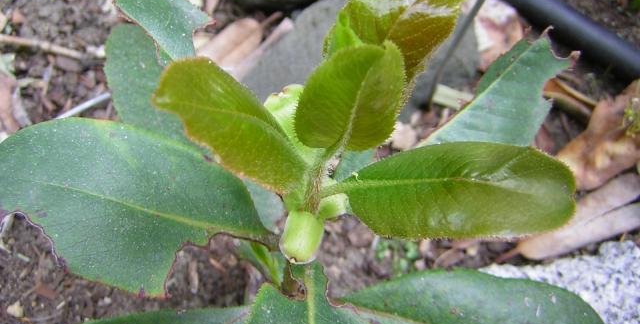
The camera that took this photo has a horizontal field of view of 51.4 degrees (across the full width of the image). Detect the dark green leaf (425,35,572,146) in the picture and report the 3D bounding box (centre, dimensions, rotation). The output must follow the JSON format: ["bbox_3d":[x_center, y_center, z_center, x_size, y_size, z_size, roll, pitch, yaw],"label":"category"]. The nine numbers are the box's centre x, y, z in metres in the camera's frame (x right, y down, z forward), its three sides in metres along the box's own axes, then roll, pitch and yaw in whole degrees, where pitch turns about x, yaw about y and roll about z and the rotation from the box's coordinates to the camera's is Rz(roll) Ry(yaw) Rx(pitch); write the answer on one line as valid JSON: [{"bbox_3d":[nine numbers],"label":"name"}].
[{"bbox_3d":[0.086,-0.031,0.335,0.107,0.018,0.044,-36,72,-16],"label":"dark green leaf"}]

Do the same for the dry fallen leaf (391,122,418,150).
[{"bbox_3d":[0.050,-0.015,0.399,0.015,0.007,0.022,26,59,14],"label":"dry fallen leaf"}]

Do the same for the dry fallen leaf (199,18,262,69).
[{"bbox_3d":[-0.058,-0.077,0.434,0.029,0.010,0.053,38,63,20],"label":"dry fallen leaf"}]

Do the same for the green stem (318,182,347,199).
[{"bbox_3d":[0.005,0.011,0.261,0.011,0.005,0.005,-11,55,15],"label":"green stem"}]

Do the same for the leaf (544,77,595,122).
[{"bbox_3d":[0.155,-0.038,0.414,0.036,0.010,0.013,39,63,21],"label":"leaf"}]

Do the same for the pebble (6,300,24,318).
[{"bbox_3d":[-0.178,0.086,0.390,0.010,0.007,0.009,0,53,0],"label":"pebble"}]

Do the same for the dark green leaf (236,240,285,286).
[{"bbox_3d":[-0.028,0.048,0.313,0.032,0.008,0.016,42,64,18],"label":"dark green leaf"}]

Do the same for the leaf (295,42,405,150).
[{"bbox_3d":[0.012,-0.024,0.249,0.036,0.042,0.018,10,18,-2],"label":"leaf"}]

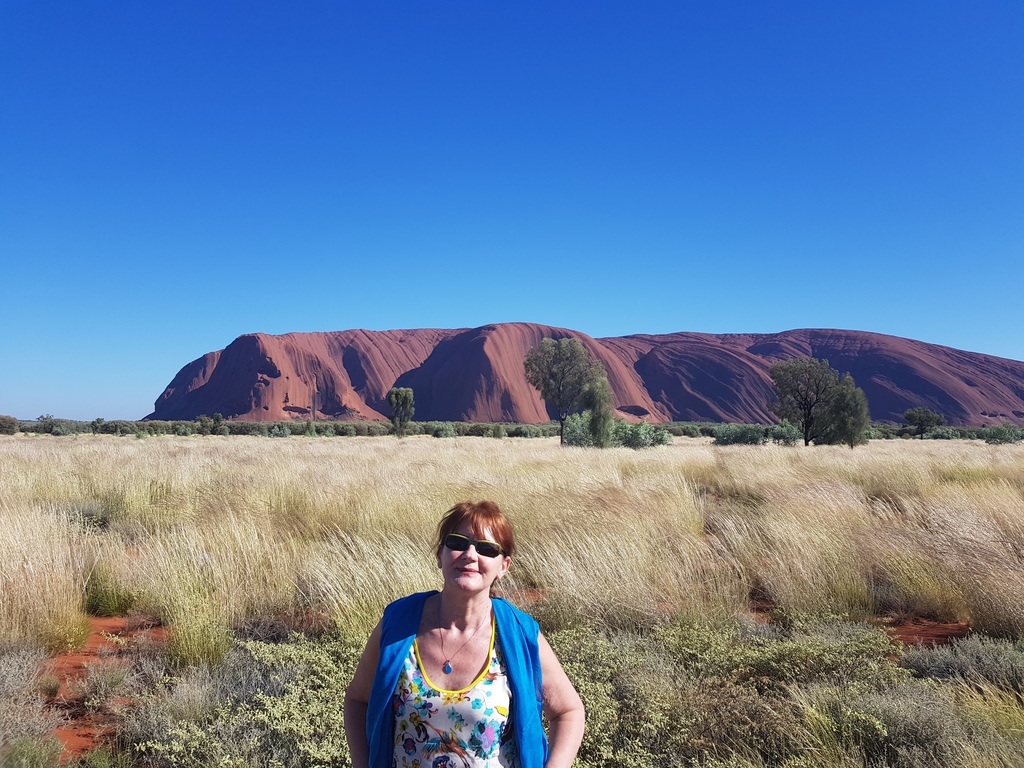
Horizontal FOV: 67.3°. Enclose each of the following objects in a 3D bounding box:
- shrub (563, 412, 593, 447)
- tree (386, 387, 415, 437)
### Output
[{"bbox_3d":[4.496,3.226,52.000,2.164,2.599,1.947,0,-3,0],"label":"shrub"},{"bbox_3d":[-13.048,3.418,90.000,3.277,6.251,3.113,0,-3,0],"label":"tree"}]

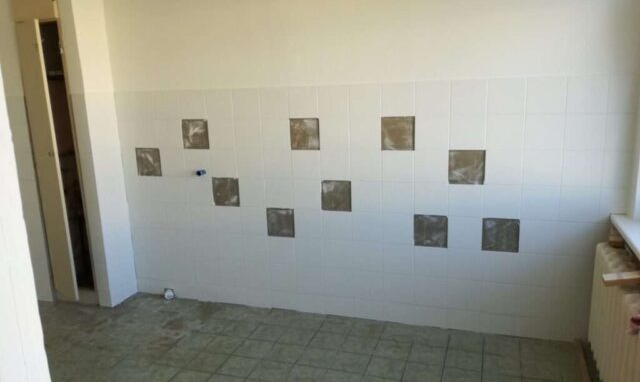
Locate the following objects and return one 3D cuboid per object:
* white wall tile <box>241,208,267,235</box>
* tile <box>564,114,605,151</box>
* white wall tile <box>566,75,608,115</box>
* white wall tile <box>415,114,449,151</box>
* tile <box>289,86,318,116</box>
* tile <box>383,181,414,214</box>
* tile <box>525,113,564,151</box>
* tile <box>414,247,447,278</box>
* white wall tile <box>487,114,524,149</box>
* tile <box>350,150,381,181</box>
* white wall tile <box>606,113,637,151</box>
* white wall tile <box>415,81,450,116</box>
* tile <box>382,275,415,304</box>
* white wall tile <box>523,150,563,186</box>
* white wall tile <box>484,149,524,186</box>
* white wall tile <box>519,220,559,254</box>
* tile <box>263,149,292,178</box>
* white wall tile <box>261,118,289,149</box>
[{"bbox_3d":[-0.456,0.207,3.440,0.198,0.198,0.010,2,12,18],"label":"white wall tile"},{"bbox_3d":[1.421,-0.314,2.682,0.199,0.199,0.010,2,13,19],"label":"tile"},{"bbox_3d":[1.416,-0.512,2.652,0.198,0.198,0.010,2,12,18],"label":"white wall tile"},{"bbox_3d":[0.662,-0.339,2.936,0.199,0.199,0.010,2,13,19],"label":"white wall tile"},{"bbox_3d":[-0.103,-0.560,3.149,0.199,0.199,0.010,2,13,19],"label":"tile"},{"bbox_3d":[0.485,0.043,3.083,0.198,0.198,0.008,2,12,18],"label":"tile"},{"bbox_3d":[1.234,-0.323,2.763,0.198,0.198,0.010,2,12,18],"label":"tile"},{"bbox_3d":[0.691,0.441,3.107,0.198,0.198,0.010,2,12,18],"label":"tile"},{"bbox_3d":[1.043,-0.329,2.818,0.198,0.198,0.010,2,12,18],"label":"white wall tile"},{"bbox_3d":[0.290,-0.159,3.108,0.198,0.198,0.010,2,12,18],"label":"tile"},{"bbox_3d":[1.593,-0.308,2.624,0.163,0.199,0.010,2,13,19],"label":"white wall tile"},{"bbox_3d":[0.657,-0.538,2.908,0.198,0.198,0.010,2,12,18],"label":"white wall tile"},{"bbox_3d":[0.508,0.630,3.210,0.198,0.198,0.010,2,12,18],"label":"tile"},{"bbox_3d":[1.241,-0.127,2.806,0.198,0.198,0.010,2,12,18],"label":"white wall tile"},{"bbox_3d":[1.047,-0.134,2.854,0.198,0.198,0.008,2,12,18],"label":"white wall tile"},{"bbox_3d":[1.253,0.266,2.870,0.199,0.199,0.010,2,13,19],"label":"white wall tile"},{"bbox_3d":[-0.281,-0.178,3.293,0.198,0.198,0.008,2,12,18],"label":"tile"},{"bbox_3d":[-0.287,-0.373,3.258,0.198,0.198,0.010,2,12,18],"label":"white wall tile"}]

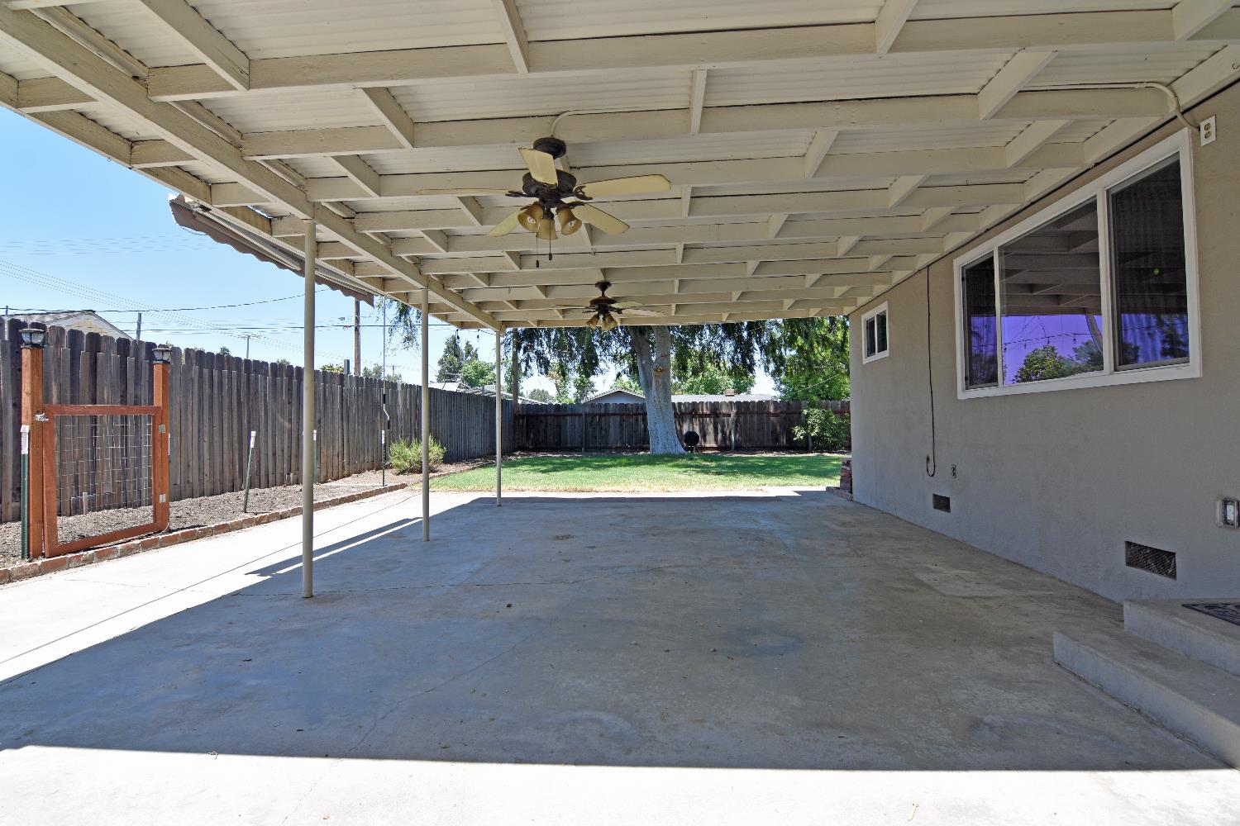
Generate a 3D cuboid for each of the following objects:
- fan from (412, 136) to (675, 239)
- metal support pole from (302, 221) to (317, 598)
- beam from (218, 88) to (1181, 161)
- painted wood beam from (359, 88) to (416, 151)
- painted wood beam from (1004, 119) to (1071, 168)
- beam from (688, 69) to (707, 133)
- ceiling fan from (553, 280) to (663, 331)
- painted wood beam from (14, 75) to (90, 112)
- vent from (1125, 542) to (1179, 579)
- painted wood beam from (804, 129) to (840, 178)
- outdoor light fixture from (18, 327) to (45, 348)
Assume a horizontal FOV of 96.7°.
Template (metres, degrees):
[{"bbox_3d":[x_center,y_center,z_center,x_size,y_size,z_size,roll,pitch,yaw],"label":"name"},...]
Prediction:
[{"bbox_3d":[-0.377,-1.201,2.937,1.270,0.476,1.250,-1,-2,4],"label":"fan"},{"bbox_3d":[-2.043,-0.039,3.625,0.060,2.472,0.060,-1,-2,4],"label":"metal support pole"},{"bbox_3d":[0.375,-1.531,2.918,4.843,0.144,0.040,-2,-2,2],"label":"beam"},{"bbox_3d":[-1.144,-1.492,2.698,0.040,0.142,0.513,-1,-2,4],"label":"painted wood beam"},{"bbox_3d":[2.369,-1.585,3.123,0.040,0.144,0.520,-1,-2,4],"label":"painted wood beam"},{"bbox_3d":[0.376,-1.539,2.641,0.040,0.143,0.515,-1,-2,4],"label":"beam"},{"bbox_3d":[-0.160,-1.100,5.719,1.200,0.530,1.180,-1,-2,4],"label":"ceiling fan"},{"bbox_3d":[-2.419,-1.434,2.463,0.530,0.137,0.040,-1,-2,4],"label":"painted wood beam"},{"bbox_3d":[2.900,0.799,3.003,0.035,0.135,0.308,-1,-2,4],"label":"vent"},{"bbox_3d":[1.154,-1.547,3.167,0.040,0.143,0.518,-1,-2,4],"label":"painted wood beam"},{"bbox_3d":[-4.986,-0.637,4.672,0.120,0.145,0.120,-1,-2,4],"label":"outdoor light fixture"}]

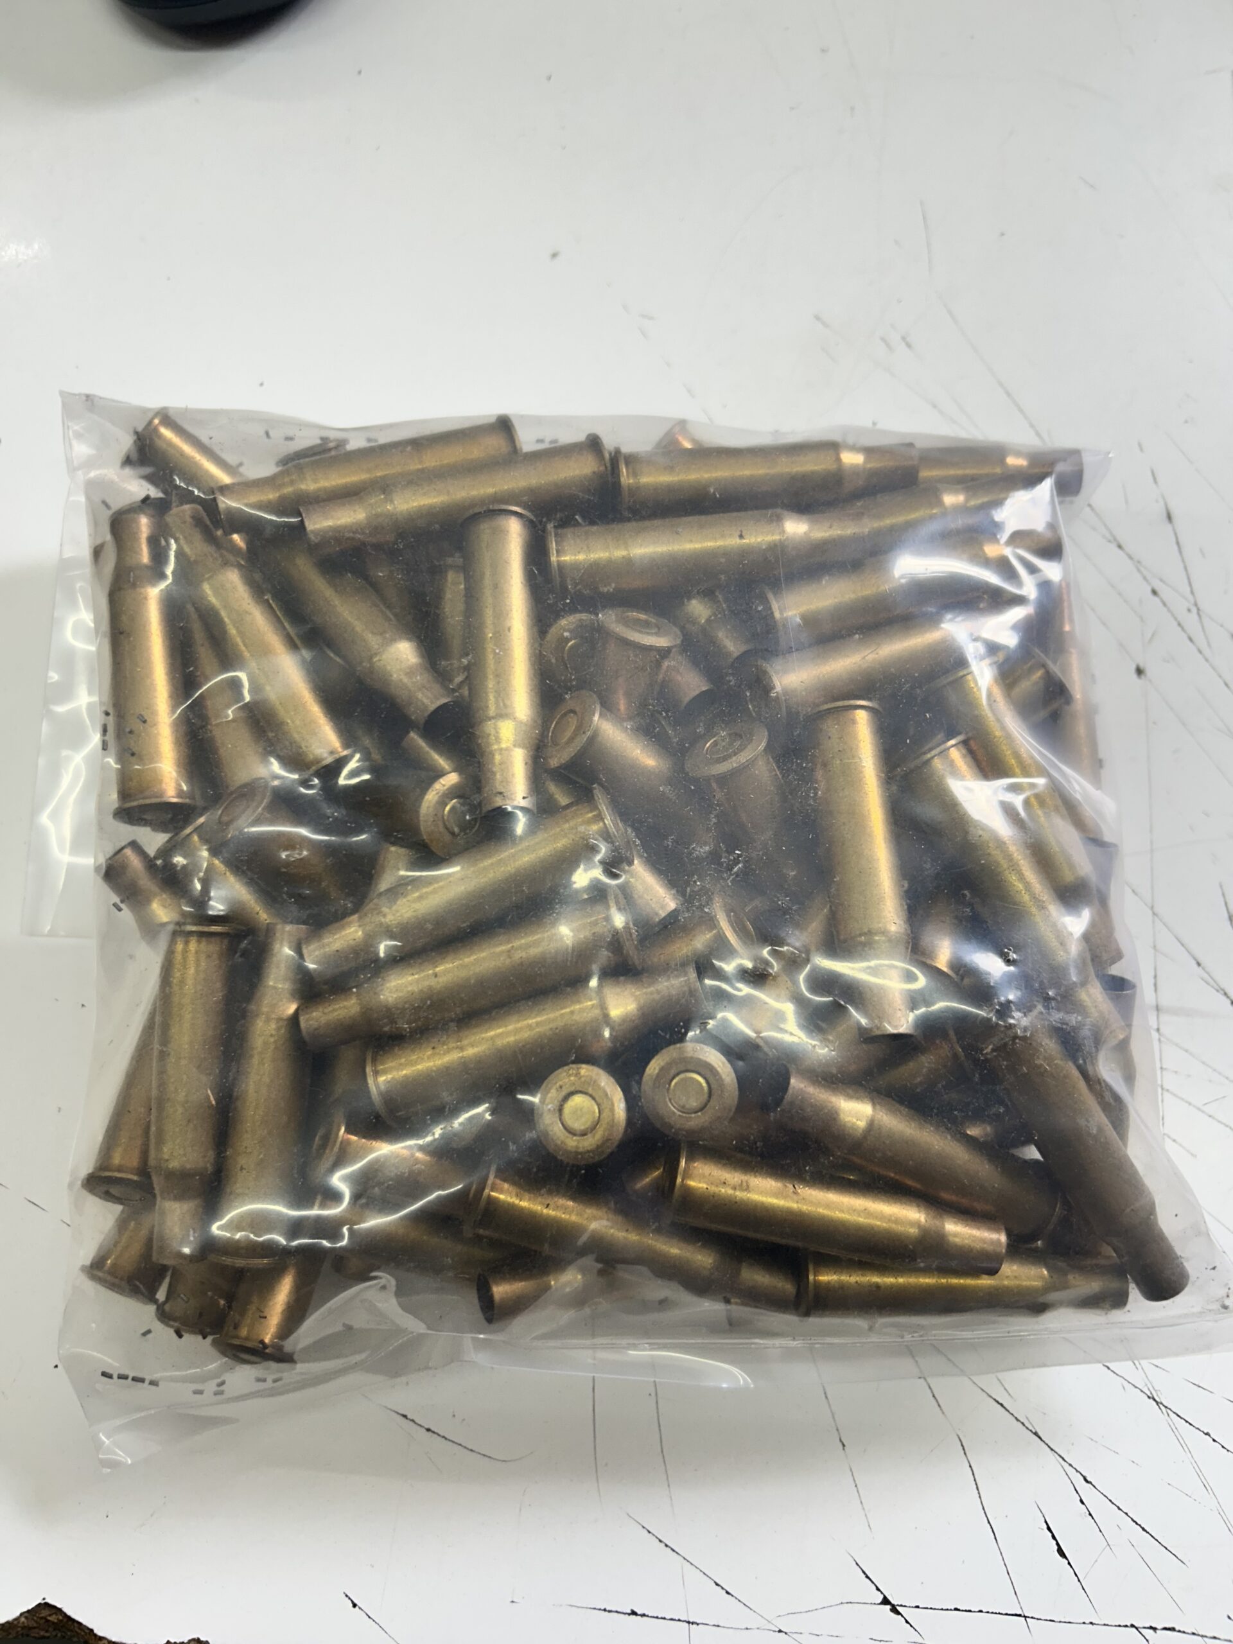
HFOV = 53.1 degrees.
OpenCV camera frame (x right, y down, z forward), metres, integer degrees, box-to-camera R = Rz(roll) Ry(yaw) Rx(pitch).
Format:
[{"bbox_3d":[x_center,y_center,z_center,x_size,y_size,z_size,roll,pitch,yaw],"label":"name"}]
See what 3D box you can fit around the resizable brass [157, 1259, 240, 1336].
[{"bbox_3d":[-0.066,0.061,0.218,0.014,0.014,0.054,17,94,-12],"label":"resizable brass"}]

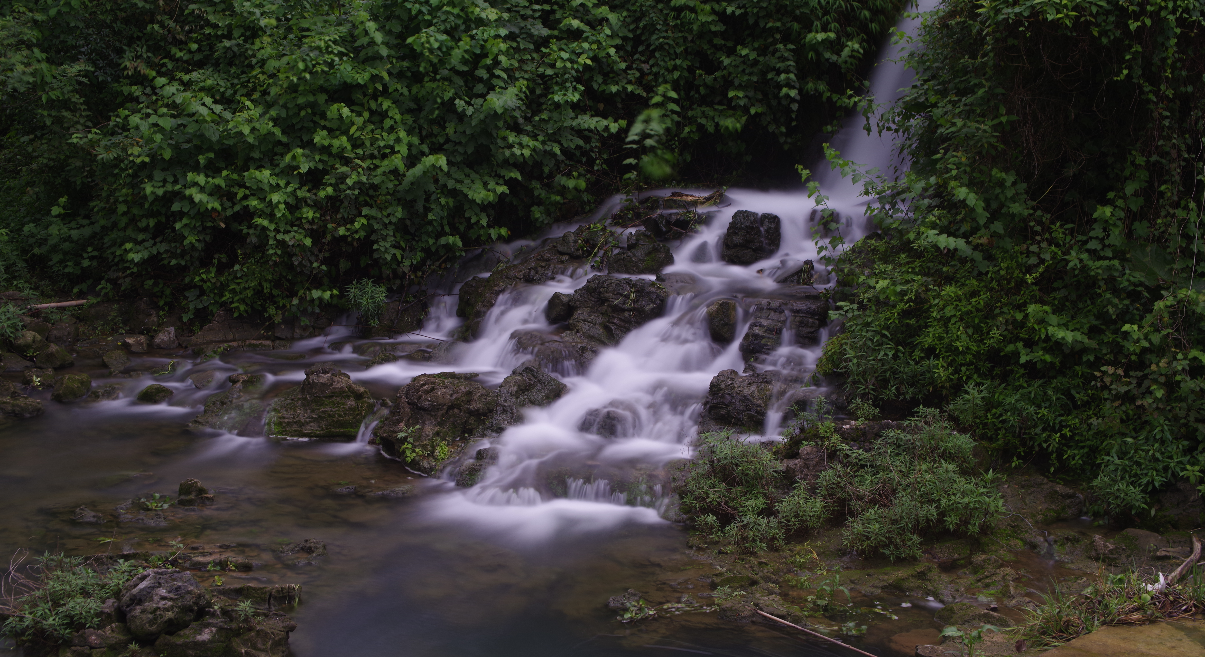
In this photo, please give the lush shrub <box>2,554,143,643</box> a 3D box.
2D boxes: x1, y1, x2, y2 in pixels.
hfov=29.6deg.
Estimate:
[{"bbox_3d":[-2.171,1.088,9.304,0.561,0.295,0.477,-2,8,-13],"label":"lush shrub"}]

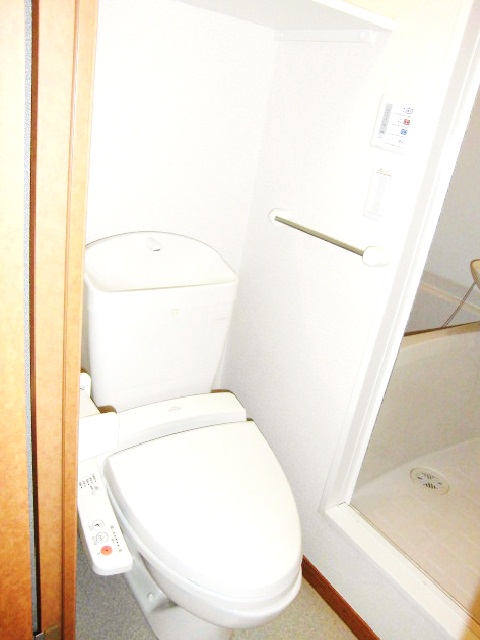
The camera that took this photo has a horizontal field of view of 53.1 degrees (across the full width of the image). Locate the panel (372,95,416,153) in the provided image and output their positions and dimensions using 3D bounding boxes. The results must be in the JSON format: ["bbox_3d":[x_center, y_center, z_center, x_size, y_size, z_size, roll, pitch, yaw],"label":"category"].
[{"bbox_3d":[0.359,-0.448,1.102,0.019,0.114,0.103,-7,27,-35],"label":"panel"}]

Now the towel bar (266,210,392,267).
[{"bbox_3d":[0.220,-0.229,1.299,0.060,0.052,0.422,-7,27,-35],"label":"towel bar"}]

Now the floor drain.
[{"bbox_3d":[0.697,0.593,1.766,0.145,0.015,0.145,-7,27,-35],"label":"floor drain"}]

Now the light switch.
[{"bbox_3d":[0.338,-0.301,1.162,0.012,0.115,0.064,-7,27,-35],"label":"light switch"}]

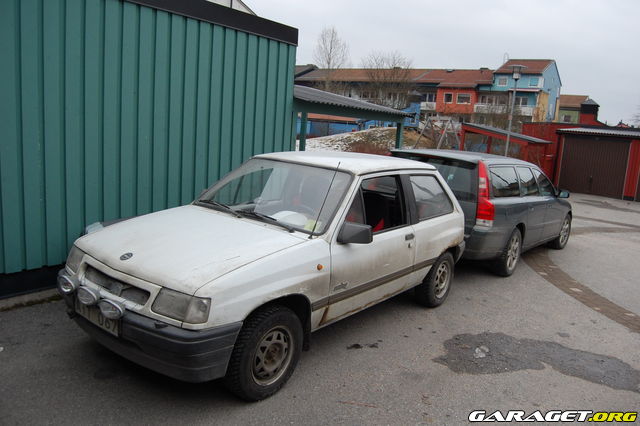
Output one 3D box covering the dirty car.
[{"bbox_3d":[-0.107,0.180,3.905,1.570,1.370,3.630,12,12,36],"label":"dirty car"}]

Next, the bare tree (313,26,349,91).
[{"bbox_3d":[1.030,-15.700,55.000,4.200,11.500,4.200,4,9,0],"label":"bare tree"}]

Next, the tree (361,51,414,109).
[{"bbox_3d":[6.930,-12.900,50.000,5.600,8.200,5.600,4,9,0],"label":"tree"}]

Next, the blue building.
[{"bbox_3d":[24.200,-13.200,57.500,7.000,8.600,8.500,10,11,32],"label":"blue building"}]

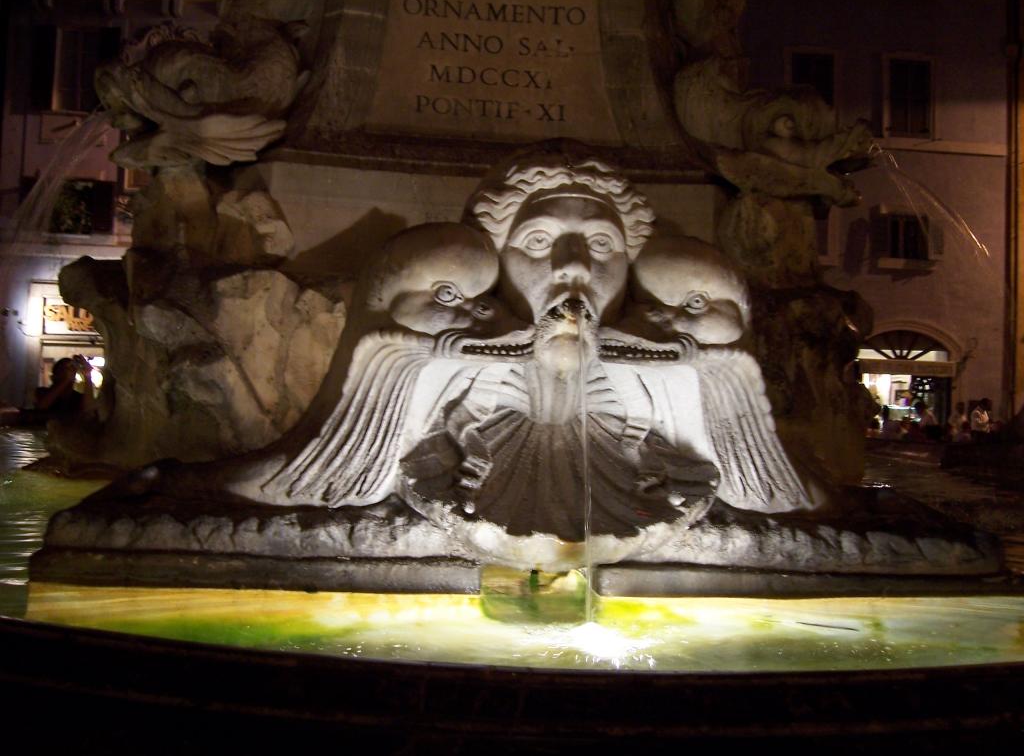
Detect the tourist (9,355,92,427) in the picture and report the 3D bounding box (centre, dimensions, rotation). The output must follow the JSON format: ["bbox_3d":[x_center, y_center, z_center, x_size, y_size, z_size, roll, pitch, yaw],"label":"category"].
[{"bbox_3d":[-4.505,0.633,10.694,0.600,1.720,0.500,2,-1,-37],"label":"tourist"}]

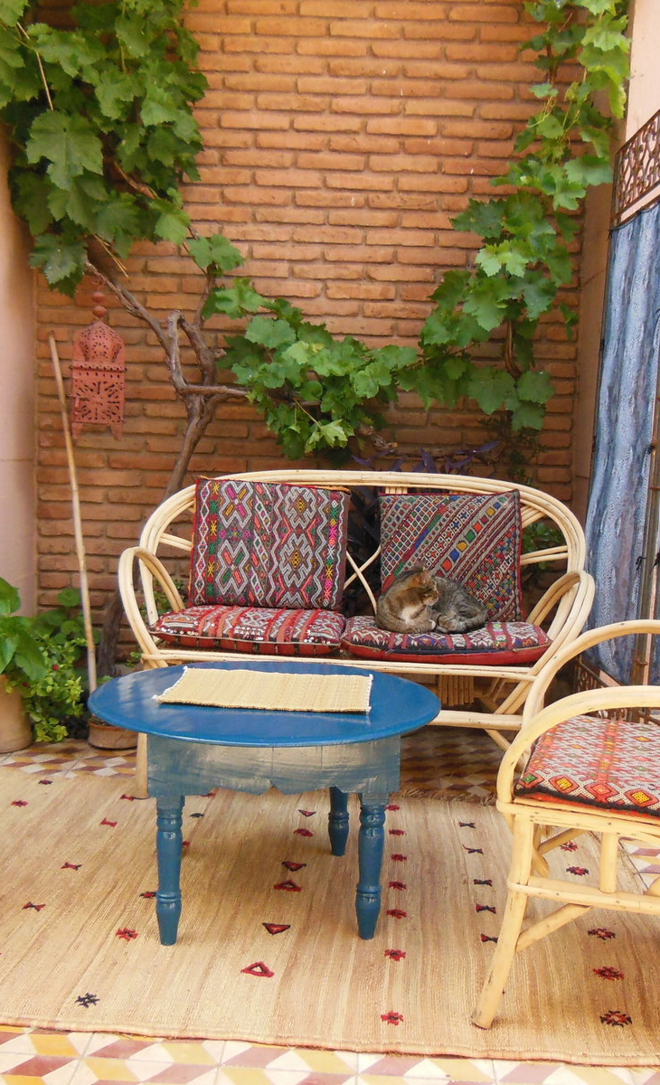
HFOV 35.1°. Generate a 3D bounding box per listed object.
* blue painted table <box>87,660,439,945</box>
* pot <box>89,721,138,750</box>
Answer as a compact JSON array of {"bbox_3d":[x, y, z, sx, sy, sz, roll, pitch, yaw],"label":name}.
[{"bbox_3d":[-0.132,0.524,2.175,0.718,0.423,0.718,1,5,-8],"label":"blue painted table"},{"bbox_3d":[-0.665,0.587,3.259,0.175,0.071,0.175,2,5,0],"label":"pot"}]

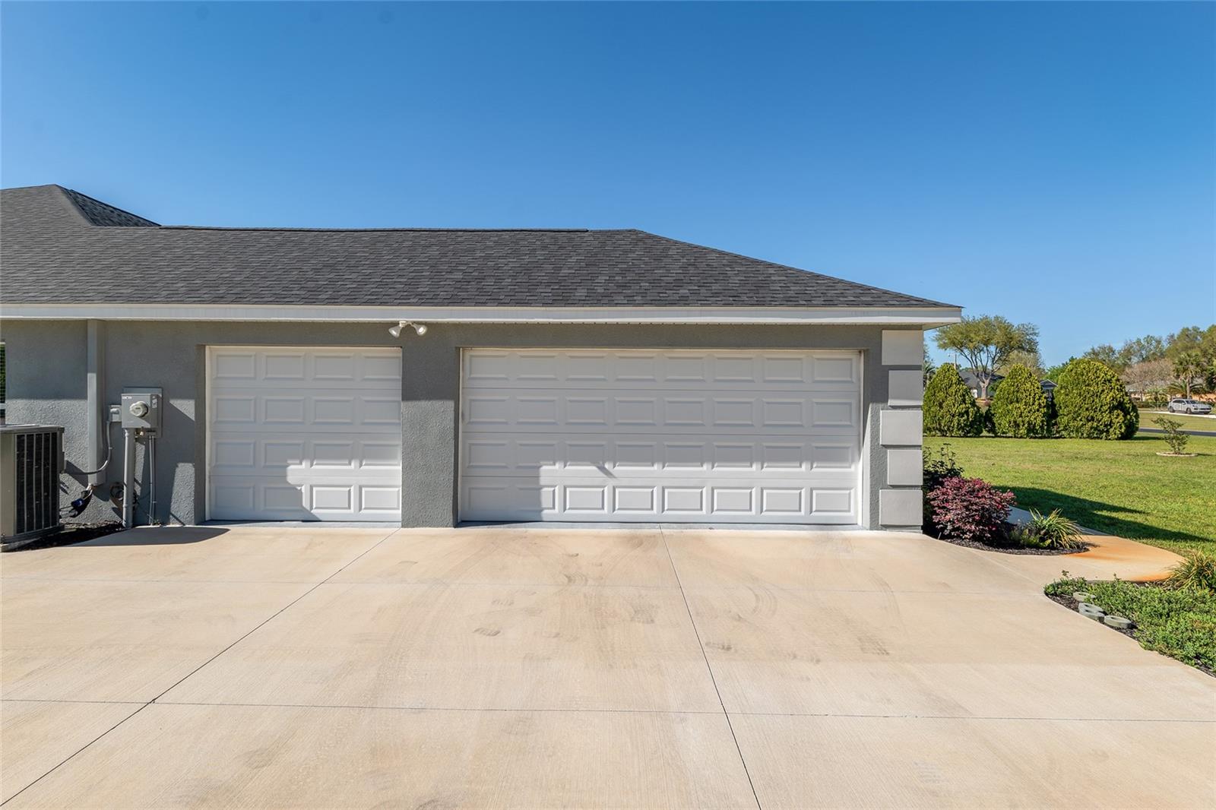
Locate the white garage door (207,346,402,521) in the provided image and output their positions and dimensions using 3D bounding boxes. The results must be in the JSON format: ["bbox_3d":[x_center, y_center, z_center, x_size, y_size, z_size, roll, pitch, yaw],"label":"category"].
[{"bbox_3d":[-3.658,0.351,7.800,2.440,2.140,0.070,0,0,0],"label":"white garage door"}]

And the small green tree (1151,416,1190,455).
[{"bbox_3d":[18.800,1.020,21.400,1.100,1.270,1.050,0,0,0],"label":"small green tree"}]

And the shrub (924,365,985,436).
[{"bbox_3d":[15.130,-0.190,28.500,2.600,3.250,2.600,1,0,28],"label":"shrub"}]

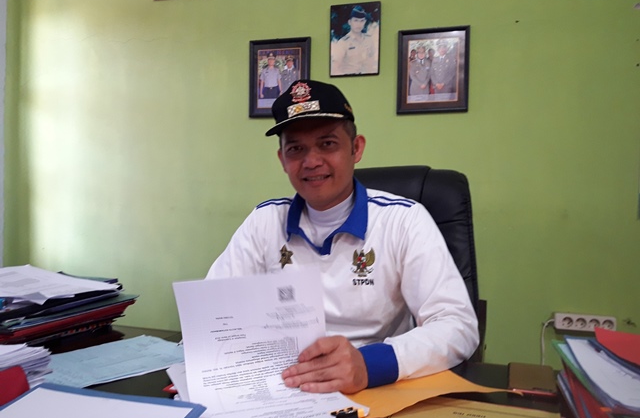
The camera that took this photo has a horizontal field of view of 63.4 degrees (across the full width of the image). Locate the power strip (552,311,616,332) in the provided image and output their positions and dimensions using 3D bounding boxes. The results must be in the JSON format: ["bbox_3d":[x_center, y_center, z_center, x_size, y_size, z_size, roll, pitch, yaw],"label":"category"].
[{"bbox_3d":[0.987,0.425,1.924,0.206,0.060,0.038,1,1,17],"label":"power strip"}]

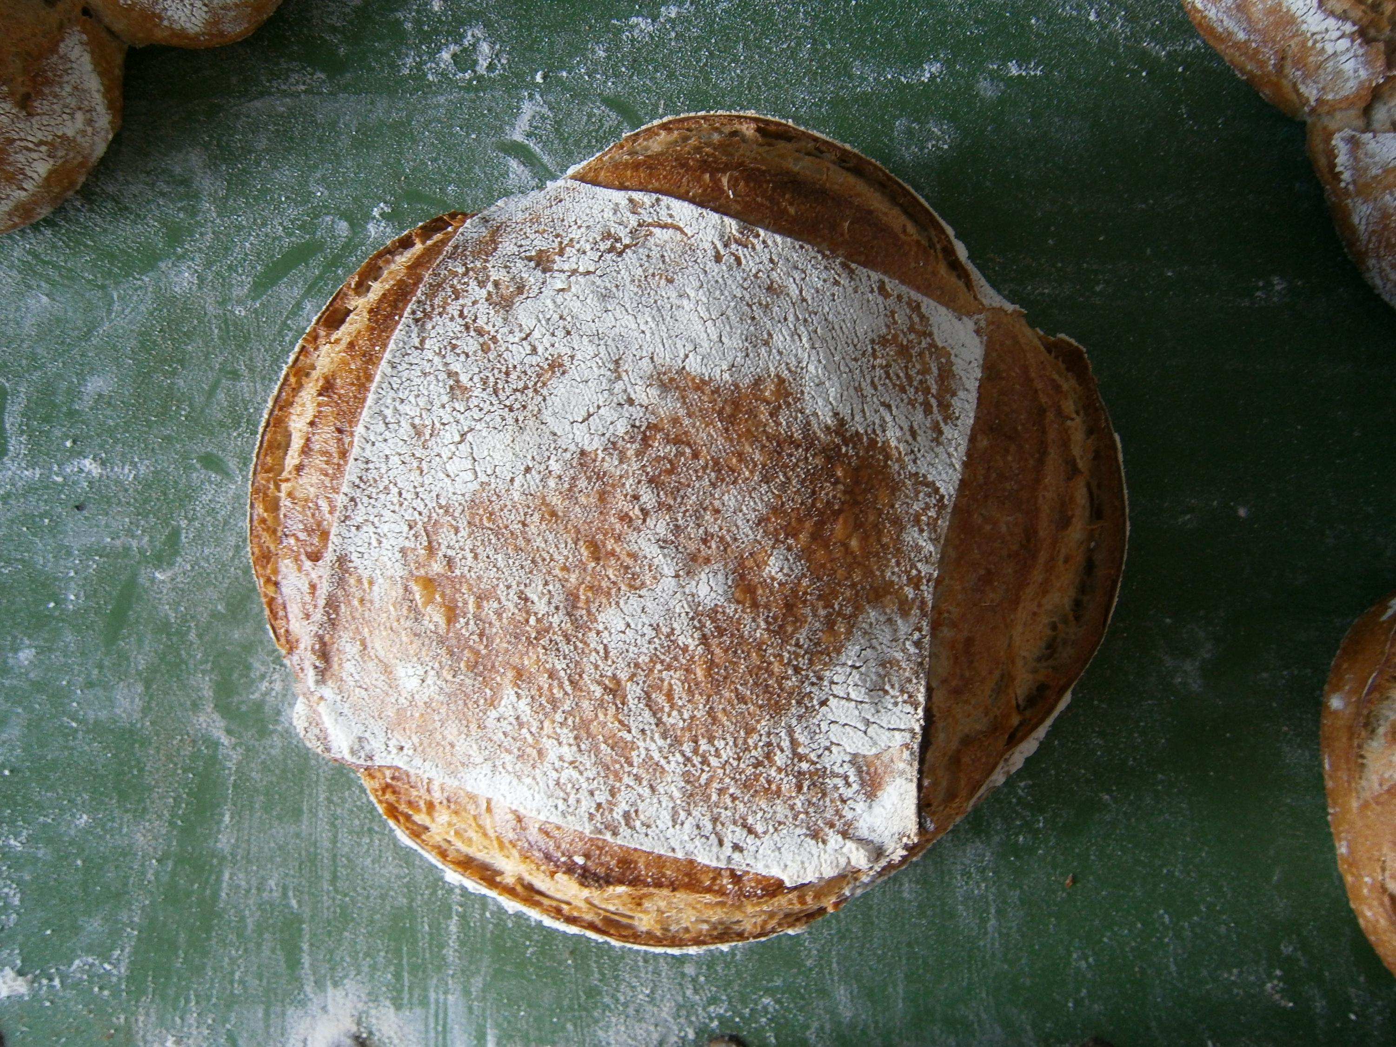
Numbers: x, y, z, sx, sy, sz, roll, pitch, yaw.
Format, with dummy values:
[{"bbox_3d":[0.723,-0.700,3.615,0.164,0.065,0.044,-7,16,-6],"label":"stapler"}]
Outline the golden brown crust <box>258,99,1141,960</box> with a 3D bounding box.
[{"bbox_3d":[-0.004,0.002,0.345,0.297,0.100,0.285,0,86,3],"label":"golden brown crust"}]

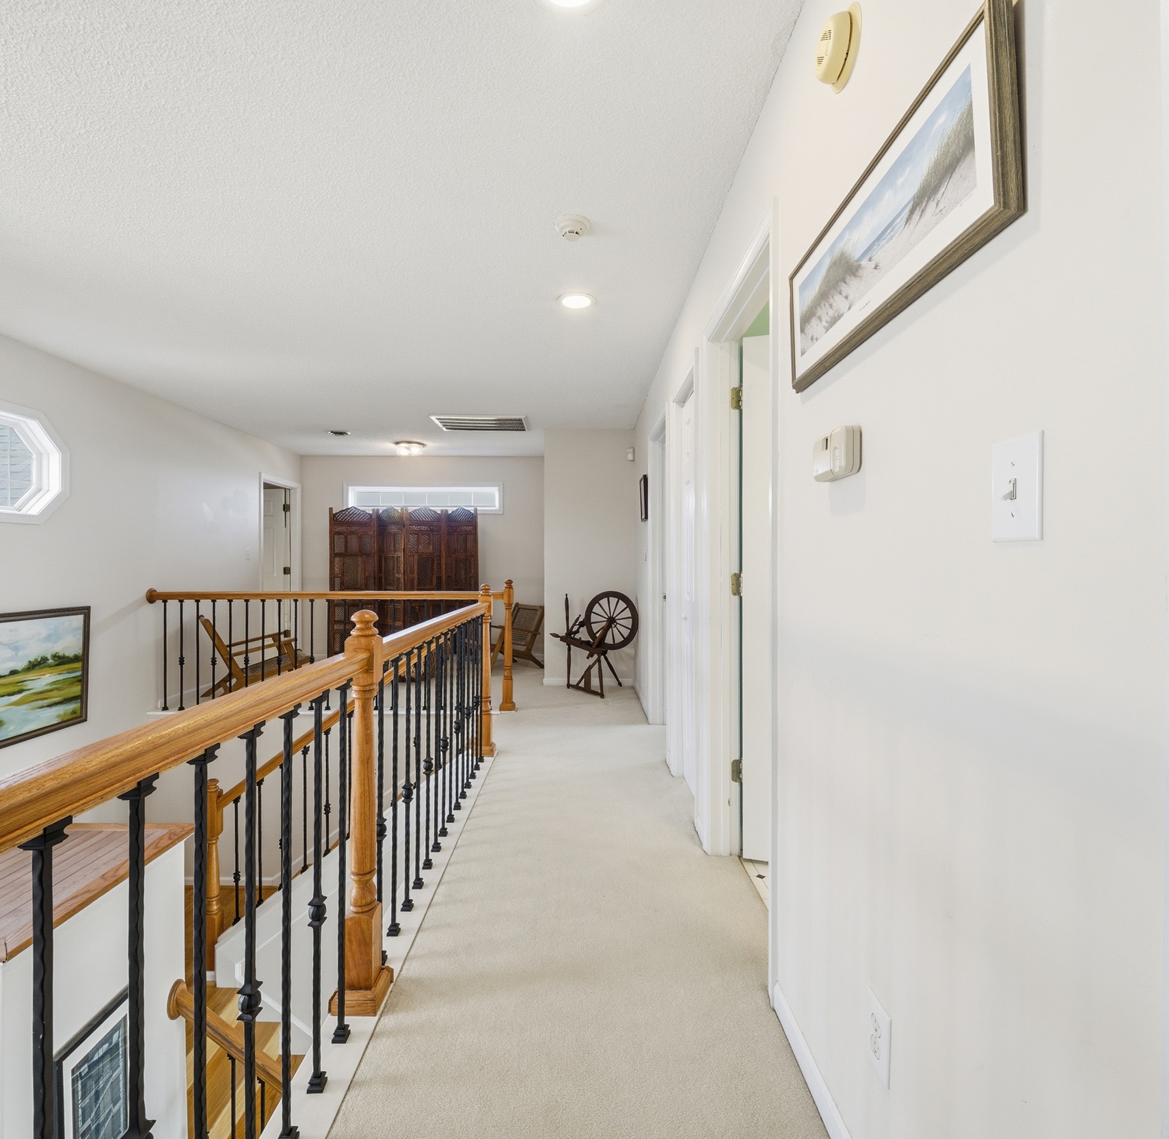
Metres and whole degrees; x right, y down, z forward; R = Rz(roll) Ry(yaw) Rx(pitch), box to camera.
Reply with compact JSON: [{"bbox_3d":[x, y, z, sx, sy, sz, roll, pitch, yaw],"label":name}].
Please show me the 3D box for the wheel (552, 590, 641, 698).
[{"bbox_3d":[0.092,0.661,5.254,0.860,0.920,0.500,0,0,20],"label":"wheel"}]

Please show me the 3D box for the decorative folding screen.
[{"bbox_3d":[-2.043,0.202,6.486,1.690,1.800,0.240,0,1,0],"label":"decorative folding screen"}]

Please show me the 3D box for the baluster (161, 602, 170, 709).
[{"bbox_3d":[-3.308,0.678,4.494,0.036,0.870,0.036,0,0,0],"label":"baluster"}]

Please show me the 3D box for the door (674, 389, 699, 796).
[{"bbox_3d":[0.558,0.122,2.856,0.035,2.010,0.510,0,1,0],"label":"door"}]

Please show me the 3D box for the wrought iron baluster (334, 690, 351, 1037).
[{"bbox_3d":[-0.595,0.711,1.396,0.032,0.865,0.032,0,1,0],"label":"wrought iron baluster"}]

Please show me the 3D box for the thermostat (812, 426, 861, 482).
[{"bbox_3d":[0.497,-0.223,1.124,0.042,0.088,0.123,0,1,0],"label":"thermostat"}]

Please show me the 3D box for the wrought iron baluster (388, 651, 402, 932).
[{"bbox_3d":[-0.595,0.699,1.783,0.036,0.870,0.036,0,0,0],"label":"wrought iron baluster"}]

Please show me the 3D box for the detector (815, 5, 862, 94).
[{"bbox_3d":[0.496,-1.028,1.120,0.045,0.135,0.135,0,1,0],"label":"detector"}]

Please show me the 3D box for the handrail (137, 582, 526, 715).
[{"bbox_3d":[-2.009,0.602,4.550,2.940,1.030,0.120,0,1,0],"label":"handrail"}]

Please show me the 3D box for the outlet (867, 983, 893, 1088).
[{"bbox_3d":[0.504,0.802,0.982,0.008,0.115,0.071,0,0,0],"label":"outlet"}]

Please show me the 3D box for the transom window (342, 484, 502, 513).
[{"bbox_3d":[-1.901,-0.839,6.785,1.880,0.355,0.120,0,0,0],"label":"transom window"}]

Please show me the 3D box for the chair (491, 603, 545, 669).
[{"bbox_3d":[-0.886,0.752,6.261,0.740,0.700,0.560,0,1,-38],"label":"chair"}]

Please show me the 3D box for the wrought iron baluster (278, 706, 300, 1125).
[{"bbox_3d":[-0.585,0.702,1.122,0.036,0.870,0.036,0,0,0],"label":"wrought iron baluster"}]

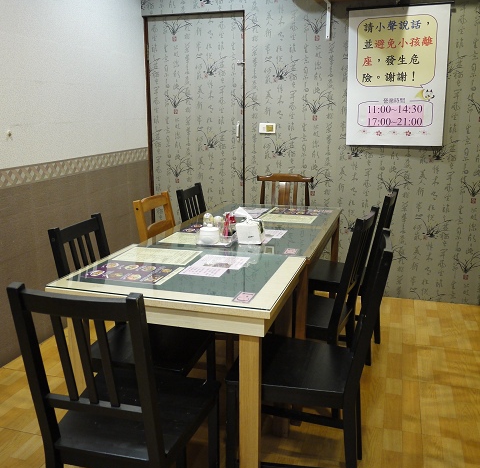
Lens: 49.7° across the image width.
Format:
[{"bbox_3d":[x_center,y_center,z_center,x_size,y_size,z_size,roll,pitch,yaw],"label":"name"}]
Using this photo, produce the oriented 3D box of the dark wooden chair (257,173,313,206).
[{"bbox_3d":[0.257,0.085,3.413,0.430,0.890,0.480,3,13,14],"label":"dark wooden chair"}]

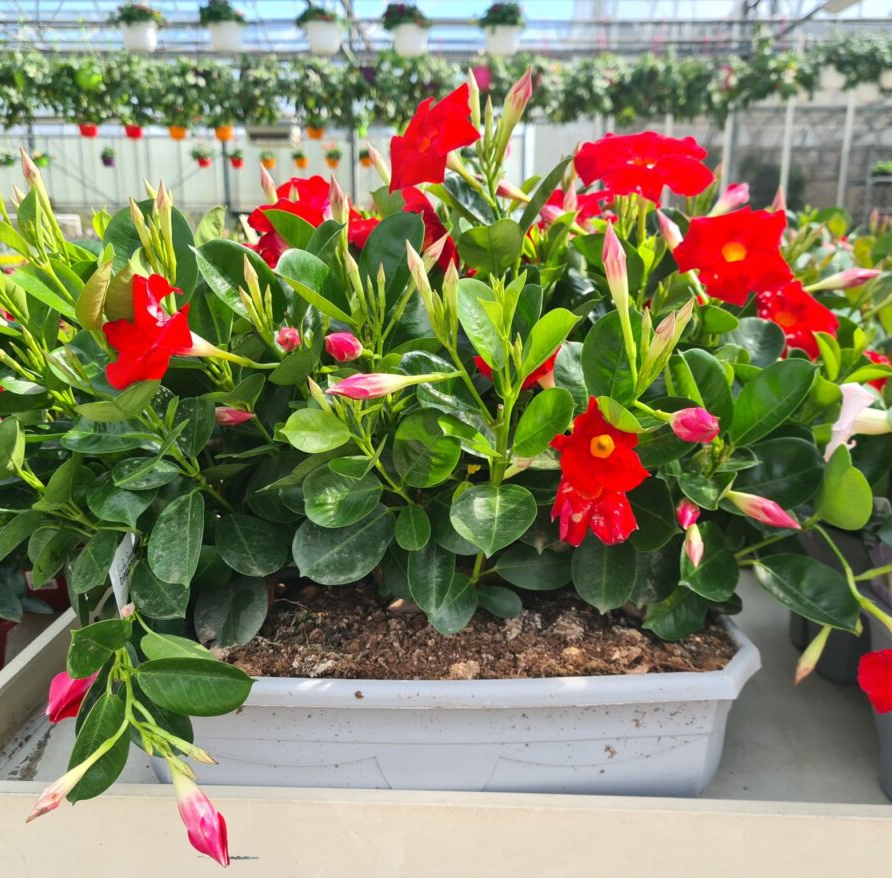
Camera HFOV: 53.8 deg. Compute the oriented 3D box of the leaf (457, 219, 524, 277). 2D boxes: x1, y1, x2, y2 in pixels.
[{"bbox_3d":[0.035,-0.152,0.700,0.052,0.052,0.018,-2,-30,-1],"label":"leaf"}]

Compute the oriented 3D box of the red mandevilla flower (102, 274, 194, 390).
[{"bbox_3d":[-0.197,-0.071,0.585,0.038,0.075,0.066,9,3,-43],"label":"red mandevilla flower"}]

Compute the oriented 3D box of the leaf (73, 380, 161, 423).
[{"bbox_3d":[-0.219,-0.024,0.585,0.055,0.020,0.045,-24,30,-29],"label":"leaf"}]

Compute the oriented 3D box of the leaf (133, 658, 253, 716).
[{"bbox_3d":[-0.161,0.158,0.560,0.077,0.040,0.016,5,-30,3],"label":"leaf"}]

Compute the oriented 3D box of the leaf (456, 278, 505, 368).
[{"bbox_3d":[0.024,-0.082,0.620,0.033,0.068,0.015,-18,-9,-23],"label":"leaf"}]

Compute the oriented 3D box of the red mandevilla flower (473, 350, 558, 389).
[{"bbox_3d":[0.054,-0.056,0.680,0.068,0.060,0.045,-3,28,-15],"label":"red mandevilla flower"}]

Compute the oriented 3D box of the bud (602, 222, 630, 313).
[{"bbox_3d":[0.121,-0.123,0.630,0.018,0.065,0.018,-12,0,0],"label":"bud"}]

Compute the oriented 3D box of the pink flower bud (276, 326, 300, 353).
[{"bbox_3d":[-0.125,-0.079,0.700,0.021,0.021,0.035,0,-6,-6],"label":"pink flower bud"}]

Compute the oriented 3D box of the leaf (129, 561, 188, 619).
[{"bbox_3d":[-0.198,0.103,0.612,0.039,0.056,0.013,-26,-23,-8],"label":"leaf"}]

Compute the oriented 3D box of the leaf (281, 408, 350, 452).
[{"bbox_3d":[-0.102,-0.007,0.690,0.056,0.014,0.042,-1,56,0],"label":"leaf"}]

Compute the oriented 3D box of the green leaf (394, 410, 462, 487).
[{"bbox_3d":[-0.015,0.008,0.720,0.056,0.072,0.016,32,-12,8],"label":"green leaf"}]

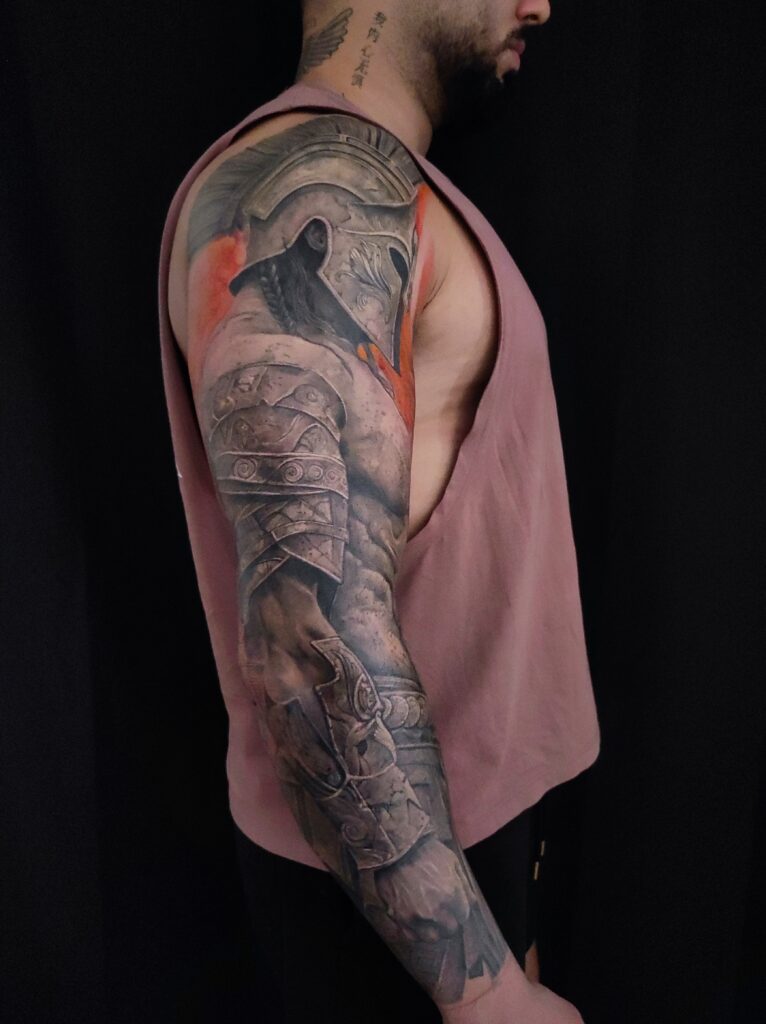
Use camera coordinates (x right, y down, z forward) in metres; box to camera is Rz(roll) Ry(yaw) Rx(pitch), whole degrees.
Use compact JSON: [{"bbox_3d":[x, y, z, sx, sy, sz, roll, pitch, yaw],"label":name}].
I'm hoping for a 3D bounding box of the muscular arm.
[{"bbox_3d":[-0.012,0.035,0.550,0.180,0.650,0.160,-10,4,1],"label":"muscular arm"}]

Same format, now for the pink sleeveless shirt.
[{"bbox_3d":[-0.012,-0.065,0.750,0.350,0.630,0.430,-6,7,1],"label":"pink sleeveless shirt"}]

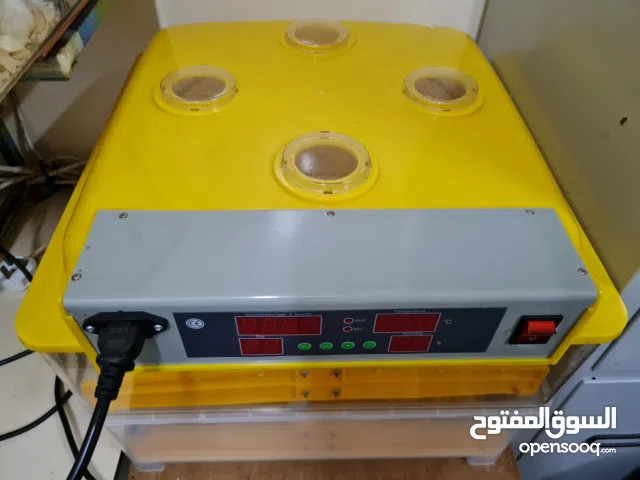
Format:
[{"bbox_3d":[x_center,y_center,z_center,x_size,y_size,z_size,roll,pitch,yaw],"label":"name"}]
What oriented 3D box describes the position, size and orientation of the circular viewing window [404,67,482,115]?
[{"bbox_3d":[0.105,-0.132,0.420,0.064,0.010,0.064,1,45,-1],"label":"circular viewing window"}]

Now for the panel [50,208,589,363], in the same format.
[{"bbox_3d":[0.006,0.030,0.315,0.300,0.069,0.072,0,45,-2],"label":"panel"}]

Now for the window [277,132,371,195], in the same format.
[{"bbox_3d":[0.005,-0.057,0.343,0.064,0.010,0.064,0,45,-2],"label":"window"}]

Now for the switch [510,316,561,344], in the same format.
[{"bbox_3d":[0.132,0.057,0.293,0.025,0.030,0.011,0,45,-2],"label":"switch"}]

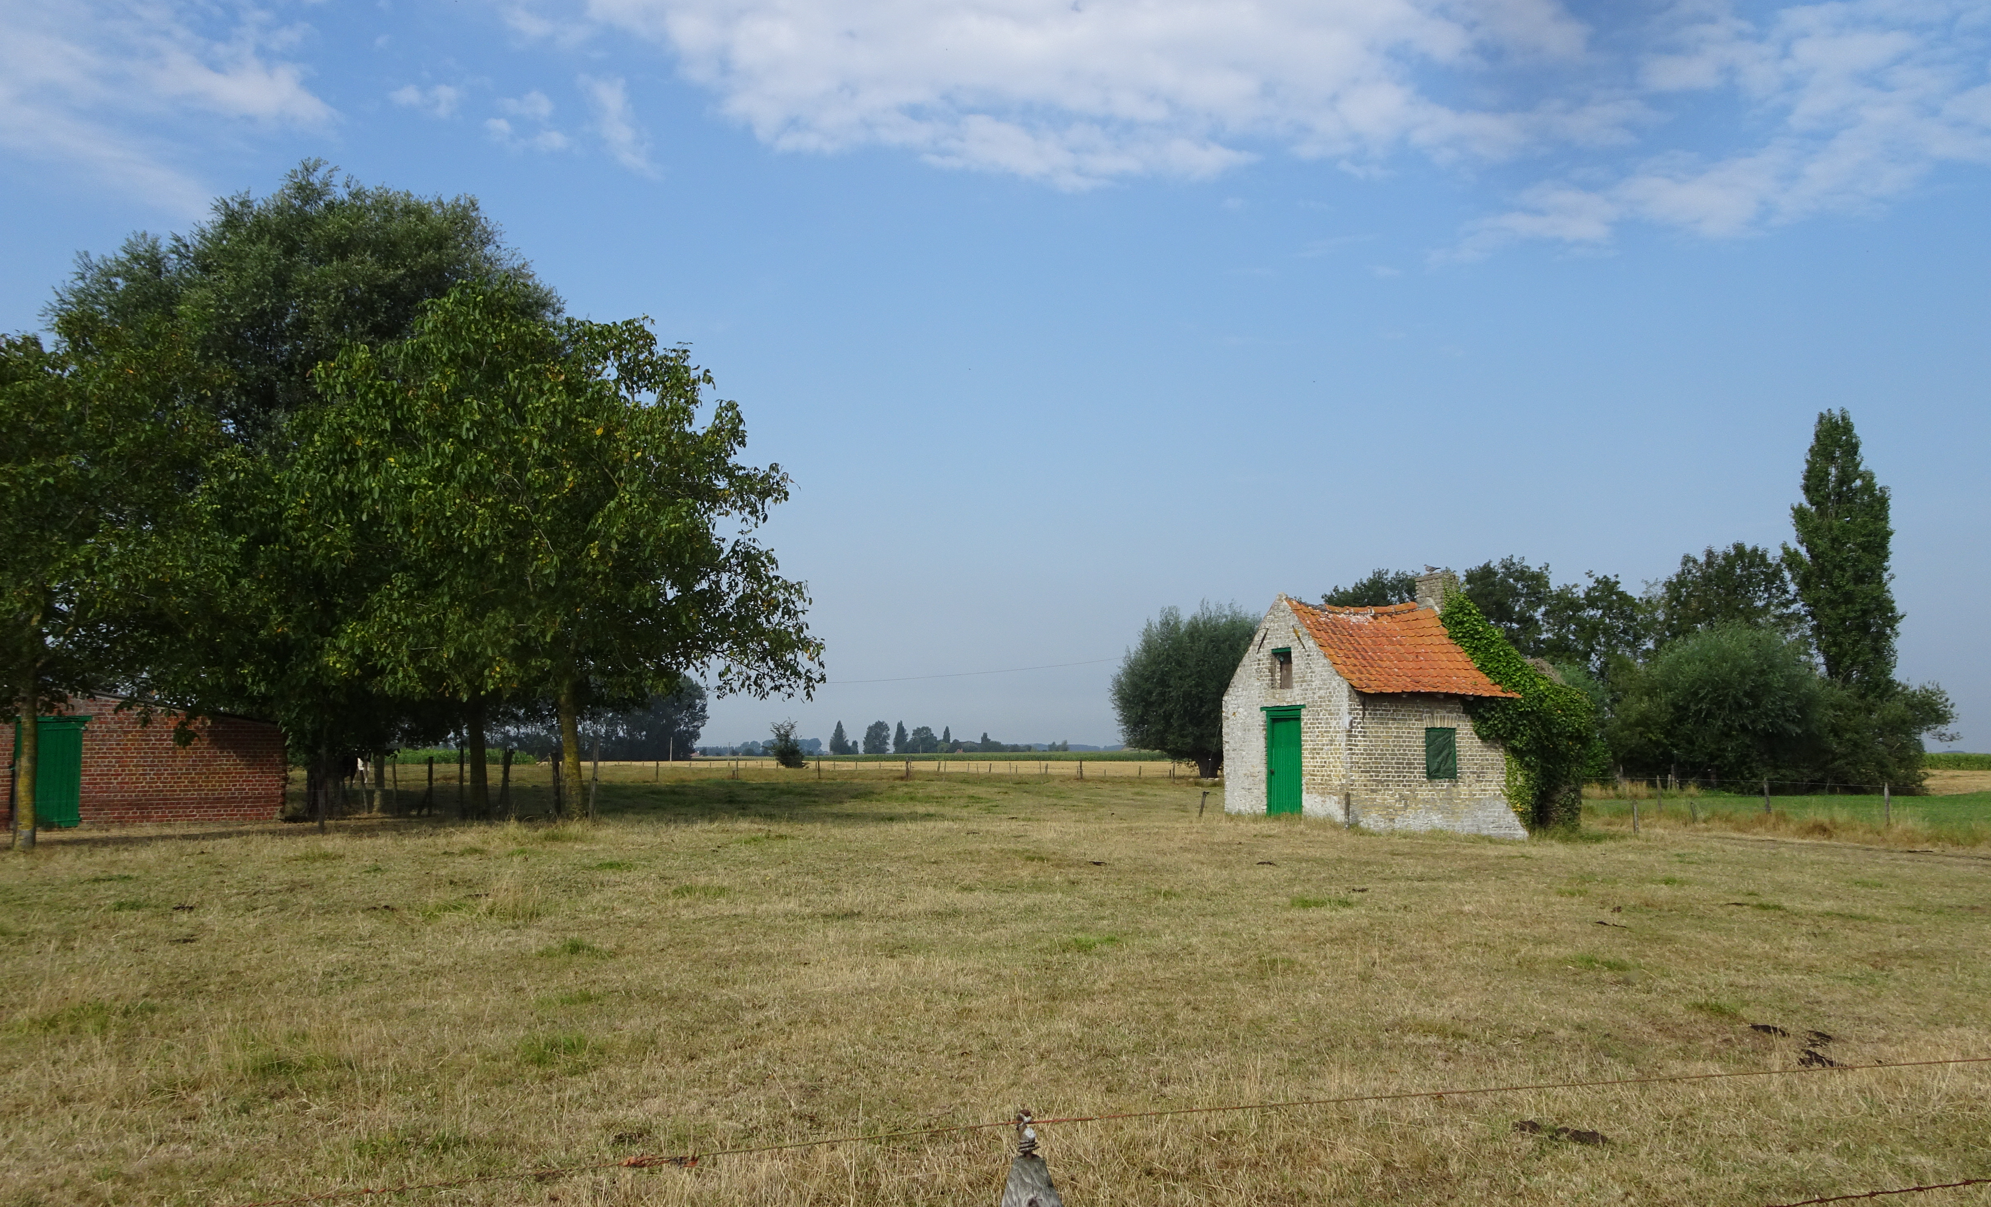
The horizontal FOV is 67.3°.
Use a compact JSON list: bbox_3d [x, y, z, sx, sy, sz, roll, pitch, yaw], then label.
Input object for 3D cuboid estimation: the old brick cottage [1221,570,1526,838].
[{"bbox_3d":[7.241,1.863,29.051,4.095,5.066,4.188,3,-6,-25],"label":"old brick cottage"}]

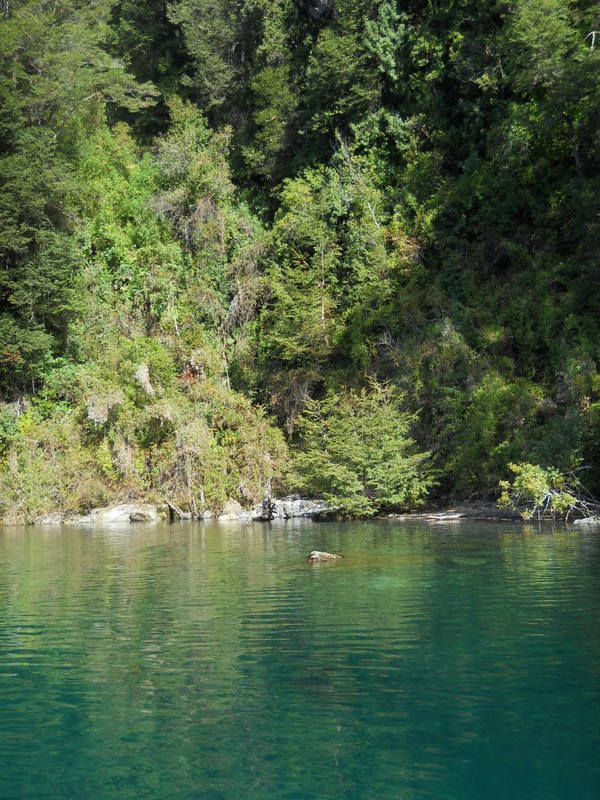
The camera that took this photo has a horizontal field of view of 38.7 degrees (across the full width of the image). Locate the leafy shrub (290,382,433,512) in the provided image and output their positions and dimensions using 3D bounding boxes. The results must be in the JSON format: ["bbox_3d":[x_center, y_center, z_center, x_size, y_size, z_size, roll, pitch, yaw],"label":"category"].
[{"bbox_3d":[1.484,1.151,20.300,3.150,3.150,2.800,-2,-3,0],"label":"leafy shrub"}]

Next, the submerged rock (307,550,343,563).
[{"bbox_3d":[0.361,2.306,12.600,0.530,0.160,0.380,-2,-3,0],"label":"submerged rock"}]

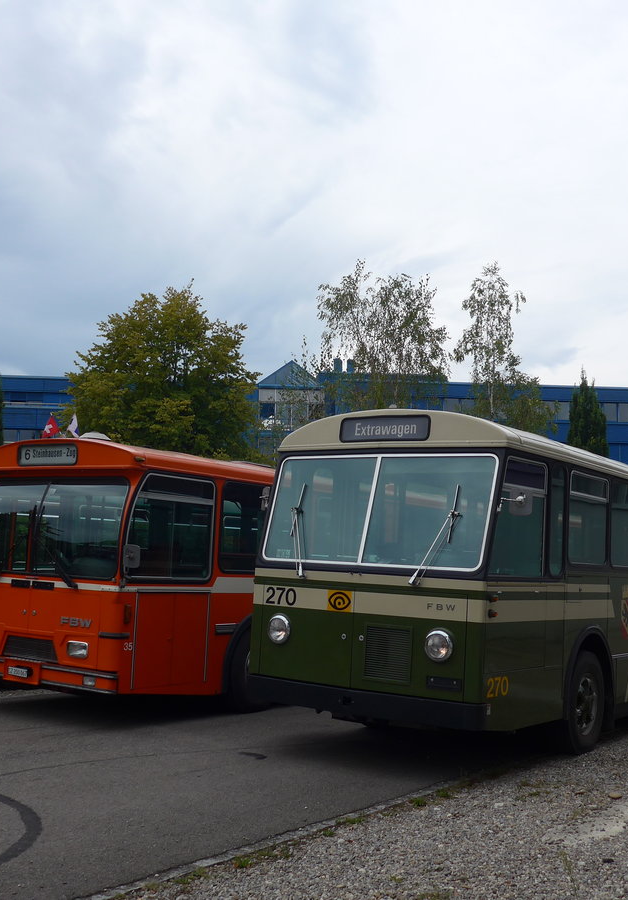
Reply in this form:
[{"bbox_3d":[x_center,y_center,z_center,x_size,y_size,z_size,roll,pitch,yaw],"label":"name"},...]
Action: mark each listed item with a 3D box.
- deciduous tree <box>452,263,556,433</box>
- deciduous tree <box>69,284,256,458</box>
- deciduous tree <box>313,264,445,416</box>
[{"bbox_3d":[7.805,-0.915,42.309,4.232,14.290,4.232,1,-6,10],"label":"deciduous tree"},{"bbox_3d":[-5.749,-0.552,38.209,7.169,11.810,7.169,3,-6,-9],"label":"deciduous tree"},{"bbox_3d":[2.789,-1.046,42.305,5.764,14.190,5.764,2,-6,4],"label":"deciduous tree"}]

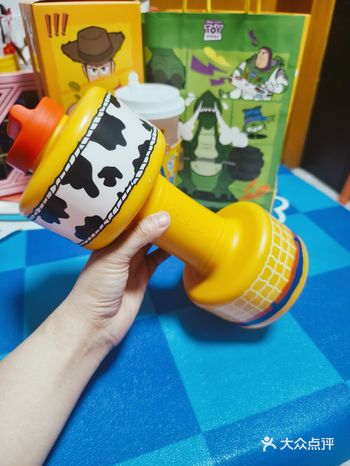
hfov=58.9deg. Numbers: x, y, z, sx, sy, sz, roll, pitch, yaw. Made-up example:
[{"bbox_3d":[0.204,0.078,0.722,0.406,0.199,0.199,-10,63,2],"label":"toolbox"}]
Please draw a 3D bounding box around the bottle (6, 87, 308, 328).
[{"bbox_3d":[-0.012,-0.017,0.269,0.261,0.111,0.111,31,0,-24],"label":"bottle"}]

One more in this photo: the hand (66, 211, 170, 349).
[{"bbox_3d":[-0.045,0.032,0.261,0.130,0.072,0.080,-56,22,-19],"label":"hand"}]

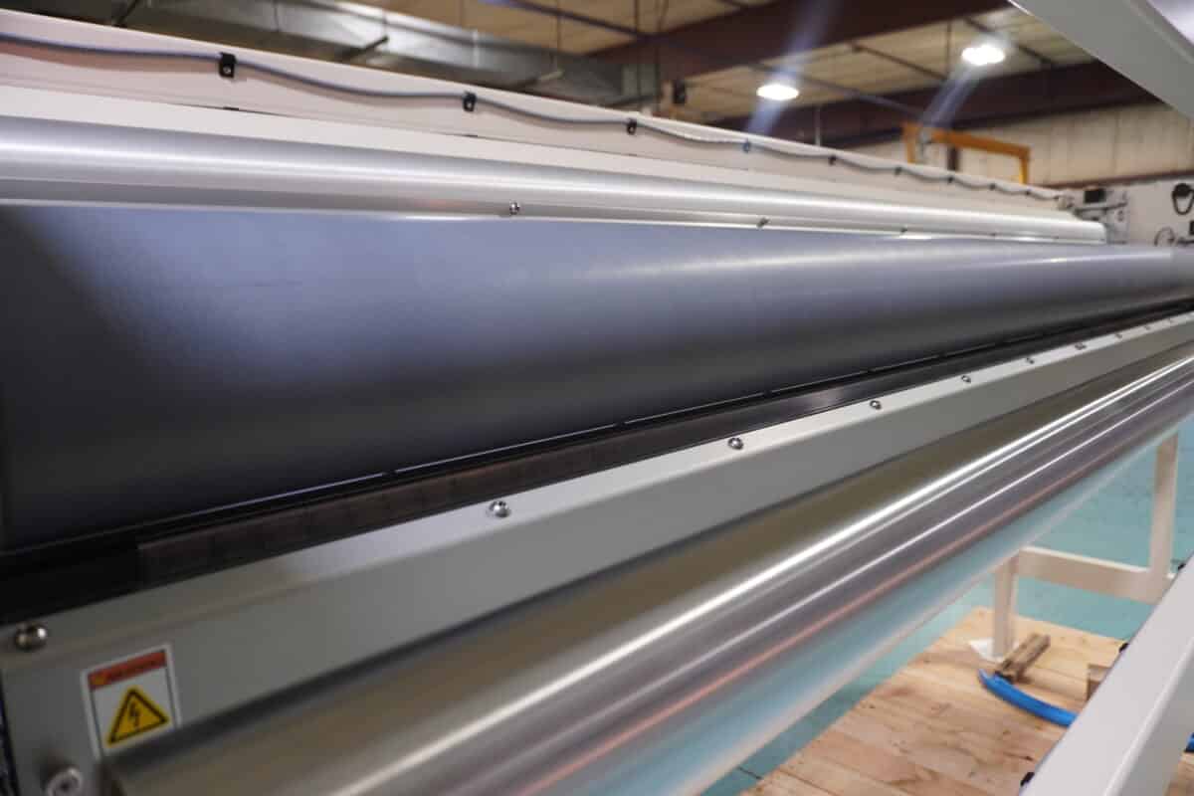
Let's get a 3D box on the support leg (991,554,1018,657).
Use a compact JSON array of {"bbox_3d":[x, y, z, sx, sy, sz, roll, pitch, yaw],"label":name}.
[{"bbox_3d":[1.451,0.716,2.826,0.053,0.390,0.053,-10,11,-44],"label":"support leg"}]

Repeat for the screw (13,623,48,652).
[{"bbox_3d":[-0.190,0.079,0.267,0.010,0.004,0.010,-10,51,-44],"label":"screw"}]

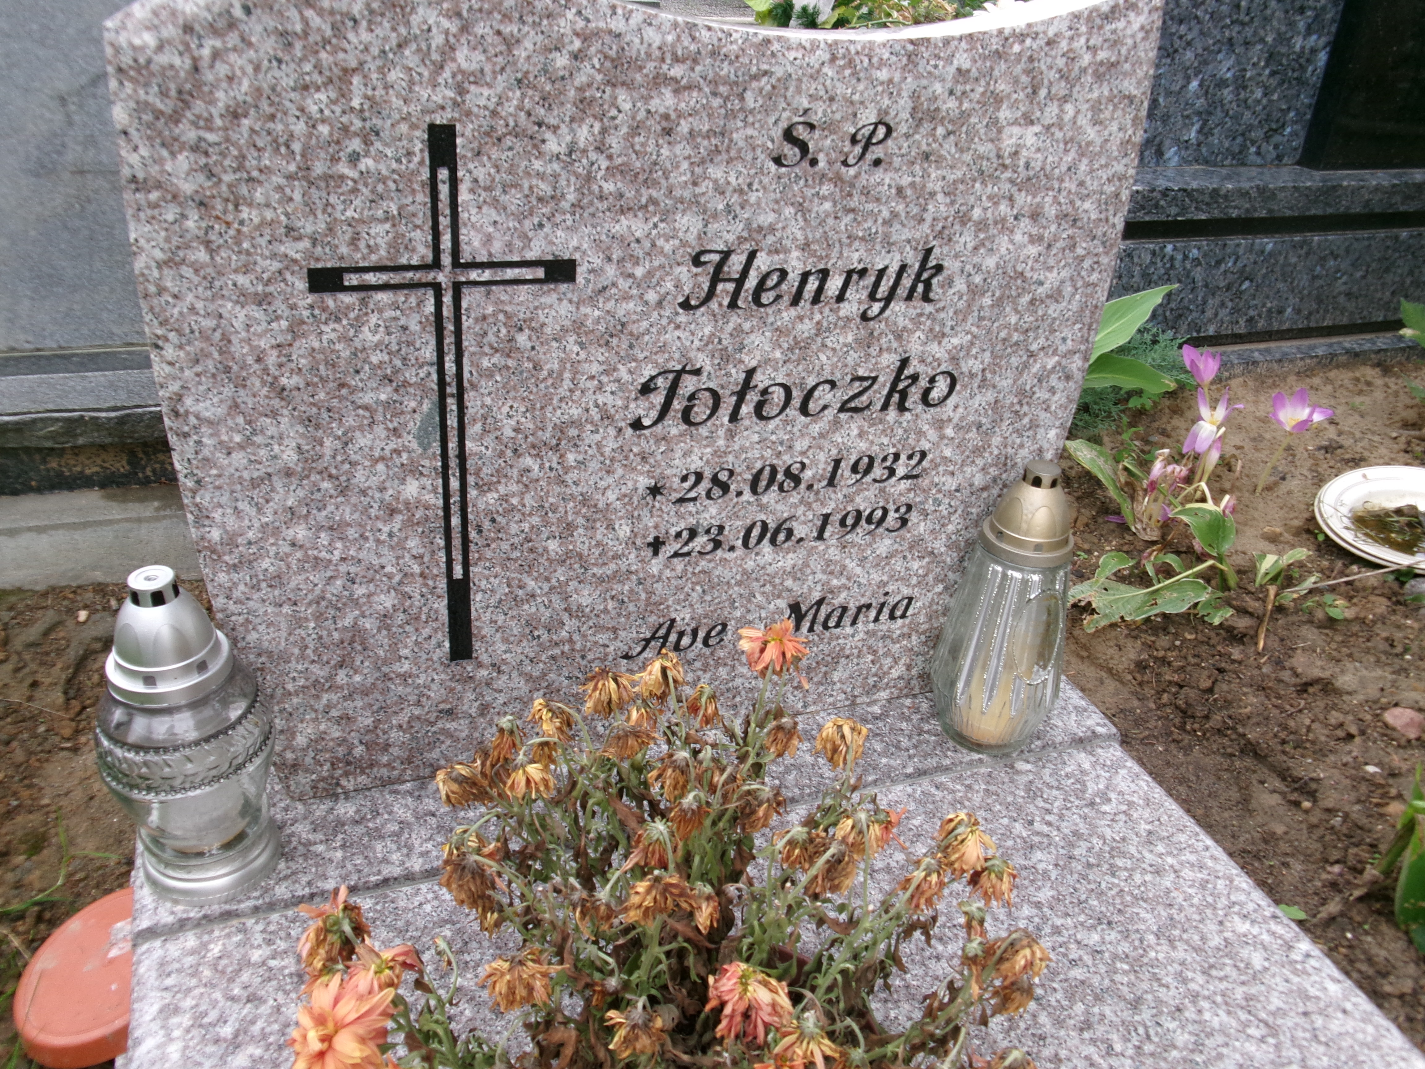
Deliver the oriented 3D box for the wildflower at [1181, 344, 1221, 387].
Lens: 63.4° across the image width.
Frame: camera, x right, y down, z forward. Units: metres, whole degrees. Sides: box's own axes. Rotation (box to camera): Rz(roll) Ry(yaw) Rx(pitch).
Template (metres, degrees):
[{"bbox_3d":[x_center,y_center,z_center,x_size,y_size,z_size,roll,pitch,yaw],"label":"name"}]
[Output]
[{"bbox_3d":[0.624,-0.215,1.470,0.049,0.052,0.046,15,29,20],"label":"wildflower"}]

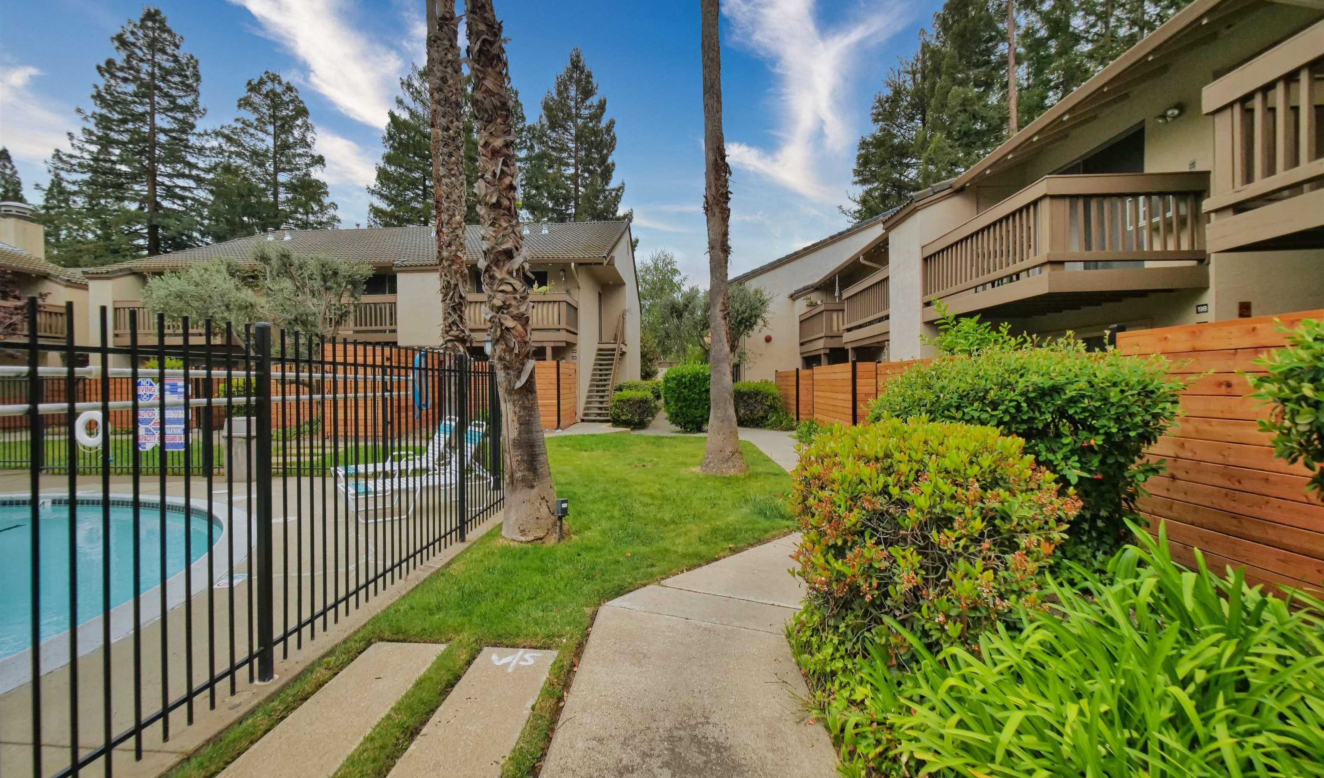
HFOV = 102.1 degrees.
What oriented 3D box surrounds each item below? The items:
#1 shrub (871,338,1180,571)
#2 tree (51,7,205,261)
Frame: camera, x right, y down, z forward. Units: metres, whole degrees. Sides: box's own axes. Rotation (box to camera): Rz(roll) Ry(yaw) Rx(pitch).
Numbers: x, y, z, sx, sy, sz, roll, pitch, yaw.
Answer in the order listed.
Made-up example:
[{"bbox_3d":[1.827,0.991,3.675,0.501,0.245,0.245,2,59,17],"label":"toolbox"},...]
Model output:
[{"bbox_3d":[2.880,0.519,4.850,1.500,1.680,2.100,0,1,0],"label":"shrub"},{"bbox_3d":[-35.000,-12.454,36.000,10.200,26.600,10.000,0,1,0],"label":"tree"}]

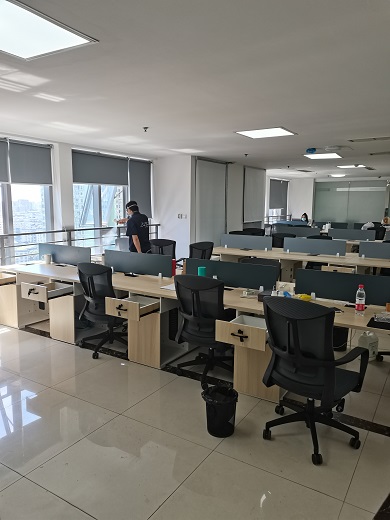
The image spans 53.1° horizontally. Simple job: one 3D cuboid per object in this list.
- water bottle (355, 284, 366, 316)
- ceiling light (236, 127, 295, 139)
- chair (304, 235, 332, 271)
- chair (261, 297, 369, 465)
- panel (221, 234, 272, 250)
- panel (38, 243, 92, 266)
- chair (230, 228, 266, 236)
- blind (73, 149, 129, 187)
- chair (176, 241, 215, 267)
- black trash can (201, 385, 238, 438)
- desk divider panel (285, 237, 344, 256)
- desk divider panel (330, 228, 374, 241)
[{"bbox_3d":[1.249,0.299,2.919,0.067,0.236,0.067,6,10,32],"label":"water bottle"},{"bbox_3d":[0.942,-1.667,5.144,0.640,0.050,0.620,6,10,32],"label":"ceiling light"},{"bbox_3d":[2.221,0.075,7.048,0.620,1.030,0.620,6,10,32],"label":"chair"},{"bbox_3d":[0.792,0.716,2.610,0.620,0.990,0.630,8,11,40],"label":"chair"},{"bbox_3d":[0.919,-0.311,7.011,1.000,0.245,0.028,6,10,32],"label":"panel"},{"bbox_3d":[-1.692,-0.063,5.075,1.000,0.245,0.028,6,10,32],"label":"panel"},{"bbox_3d":[0.995,-0.090,8.128,0.620,1.030,0.620,6,10,32],"label":"chair"},{"bbox_3d":[-1.641,-1.612,6.980,0.050,0.540,1.330,6,10,32],"label":"blind"},{"bbox_3d":[-0.079,0.218,6.011,0.620,0.990,0.630,-6,11,-40],"label":"chair"},{"bbox_3d":[0.182,1.067,2.743,0.250,0.268,0.250,0,8,0],"label":"black trash can"},{"bbox_3d":[1.945,-0.208,6.376,1.000,0.245,0.028,6,10,32],"label":"desk divider panel"},{"bbox_3d":[3.547,-0.565,8.895,1.010,0.230,0.025,6,10,32],"label":"desk divider panel"}]

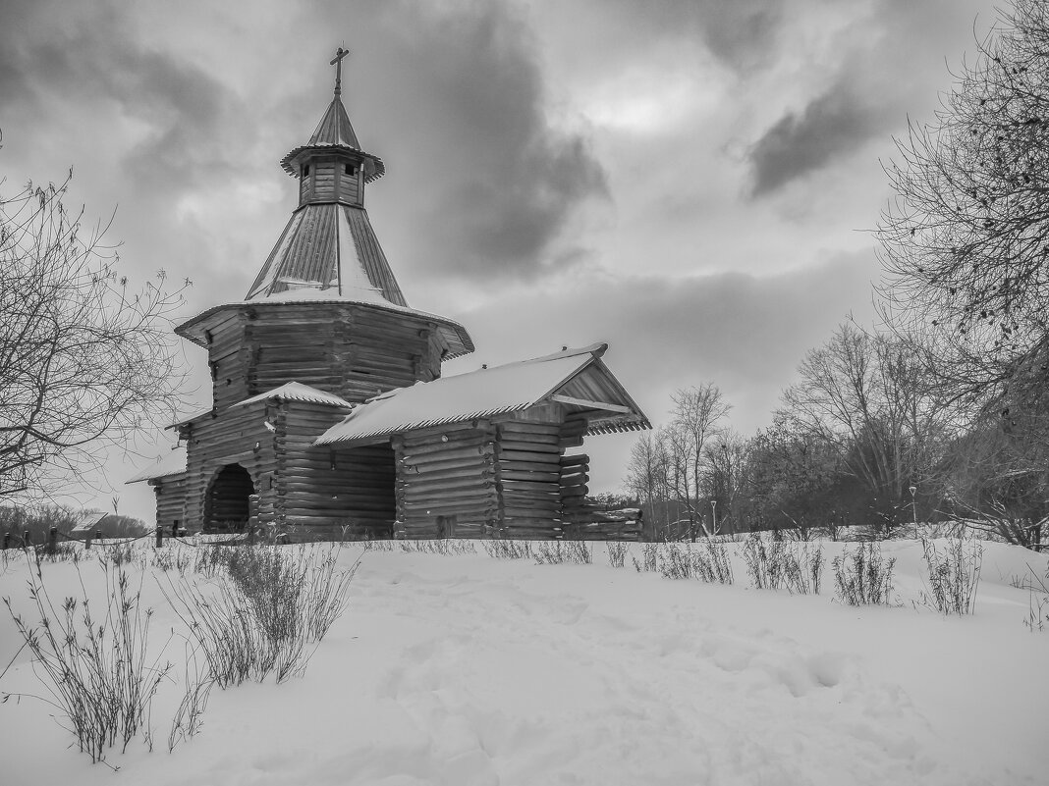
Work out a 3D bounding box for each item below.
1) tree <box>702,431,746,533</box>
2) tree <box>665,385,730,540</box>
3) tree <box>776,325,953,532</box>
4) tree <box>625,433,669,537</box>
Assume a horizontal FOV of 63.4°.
[{"bbox_3d":[15.268,7.037,65.742,3.500,8.030,3.330,-1,-10,0],"label":"tree"},{"bbox_3d":[12.521,5.163,63.034,4.820,11.680,4.570,-1,-10,0],"label":"tree"},{"bbox_3d":[25.979,2.678,66.487,13.550,16.580,11.510,-1,-10,0],"label":"tree"},{"bbox_3d":[8.952,6.963,63.740,3.390,8.370,3.220,-1,-10,0],"label":"tree"}]

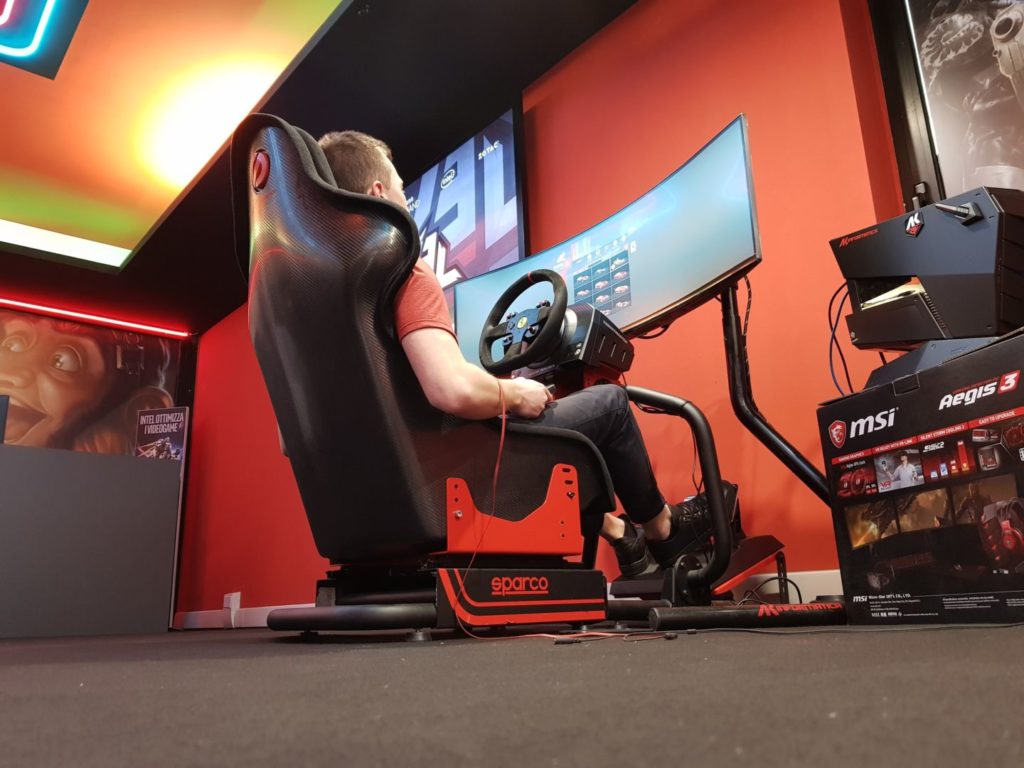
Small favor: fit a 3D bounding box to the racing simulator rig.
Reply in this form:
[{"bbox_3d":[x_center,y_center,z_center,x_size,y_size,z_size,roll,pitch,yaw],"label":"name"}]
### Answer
[{"bbox_3d":[0.014,0.011,1.921,1.520,1.150,1.300,12,-21,-41],"label":"racing simulator rig"}]

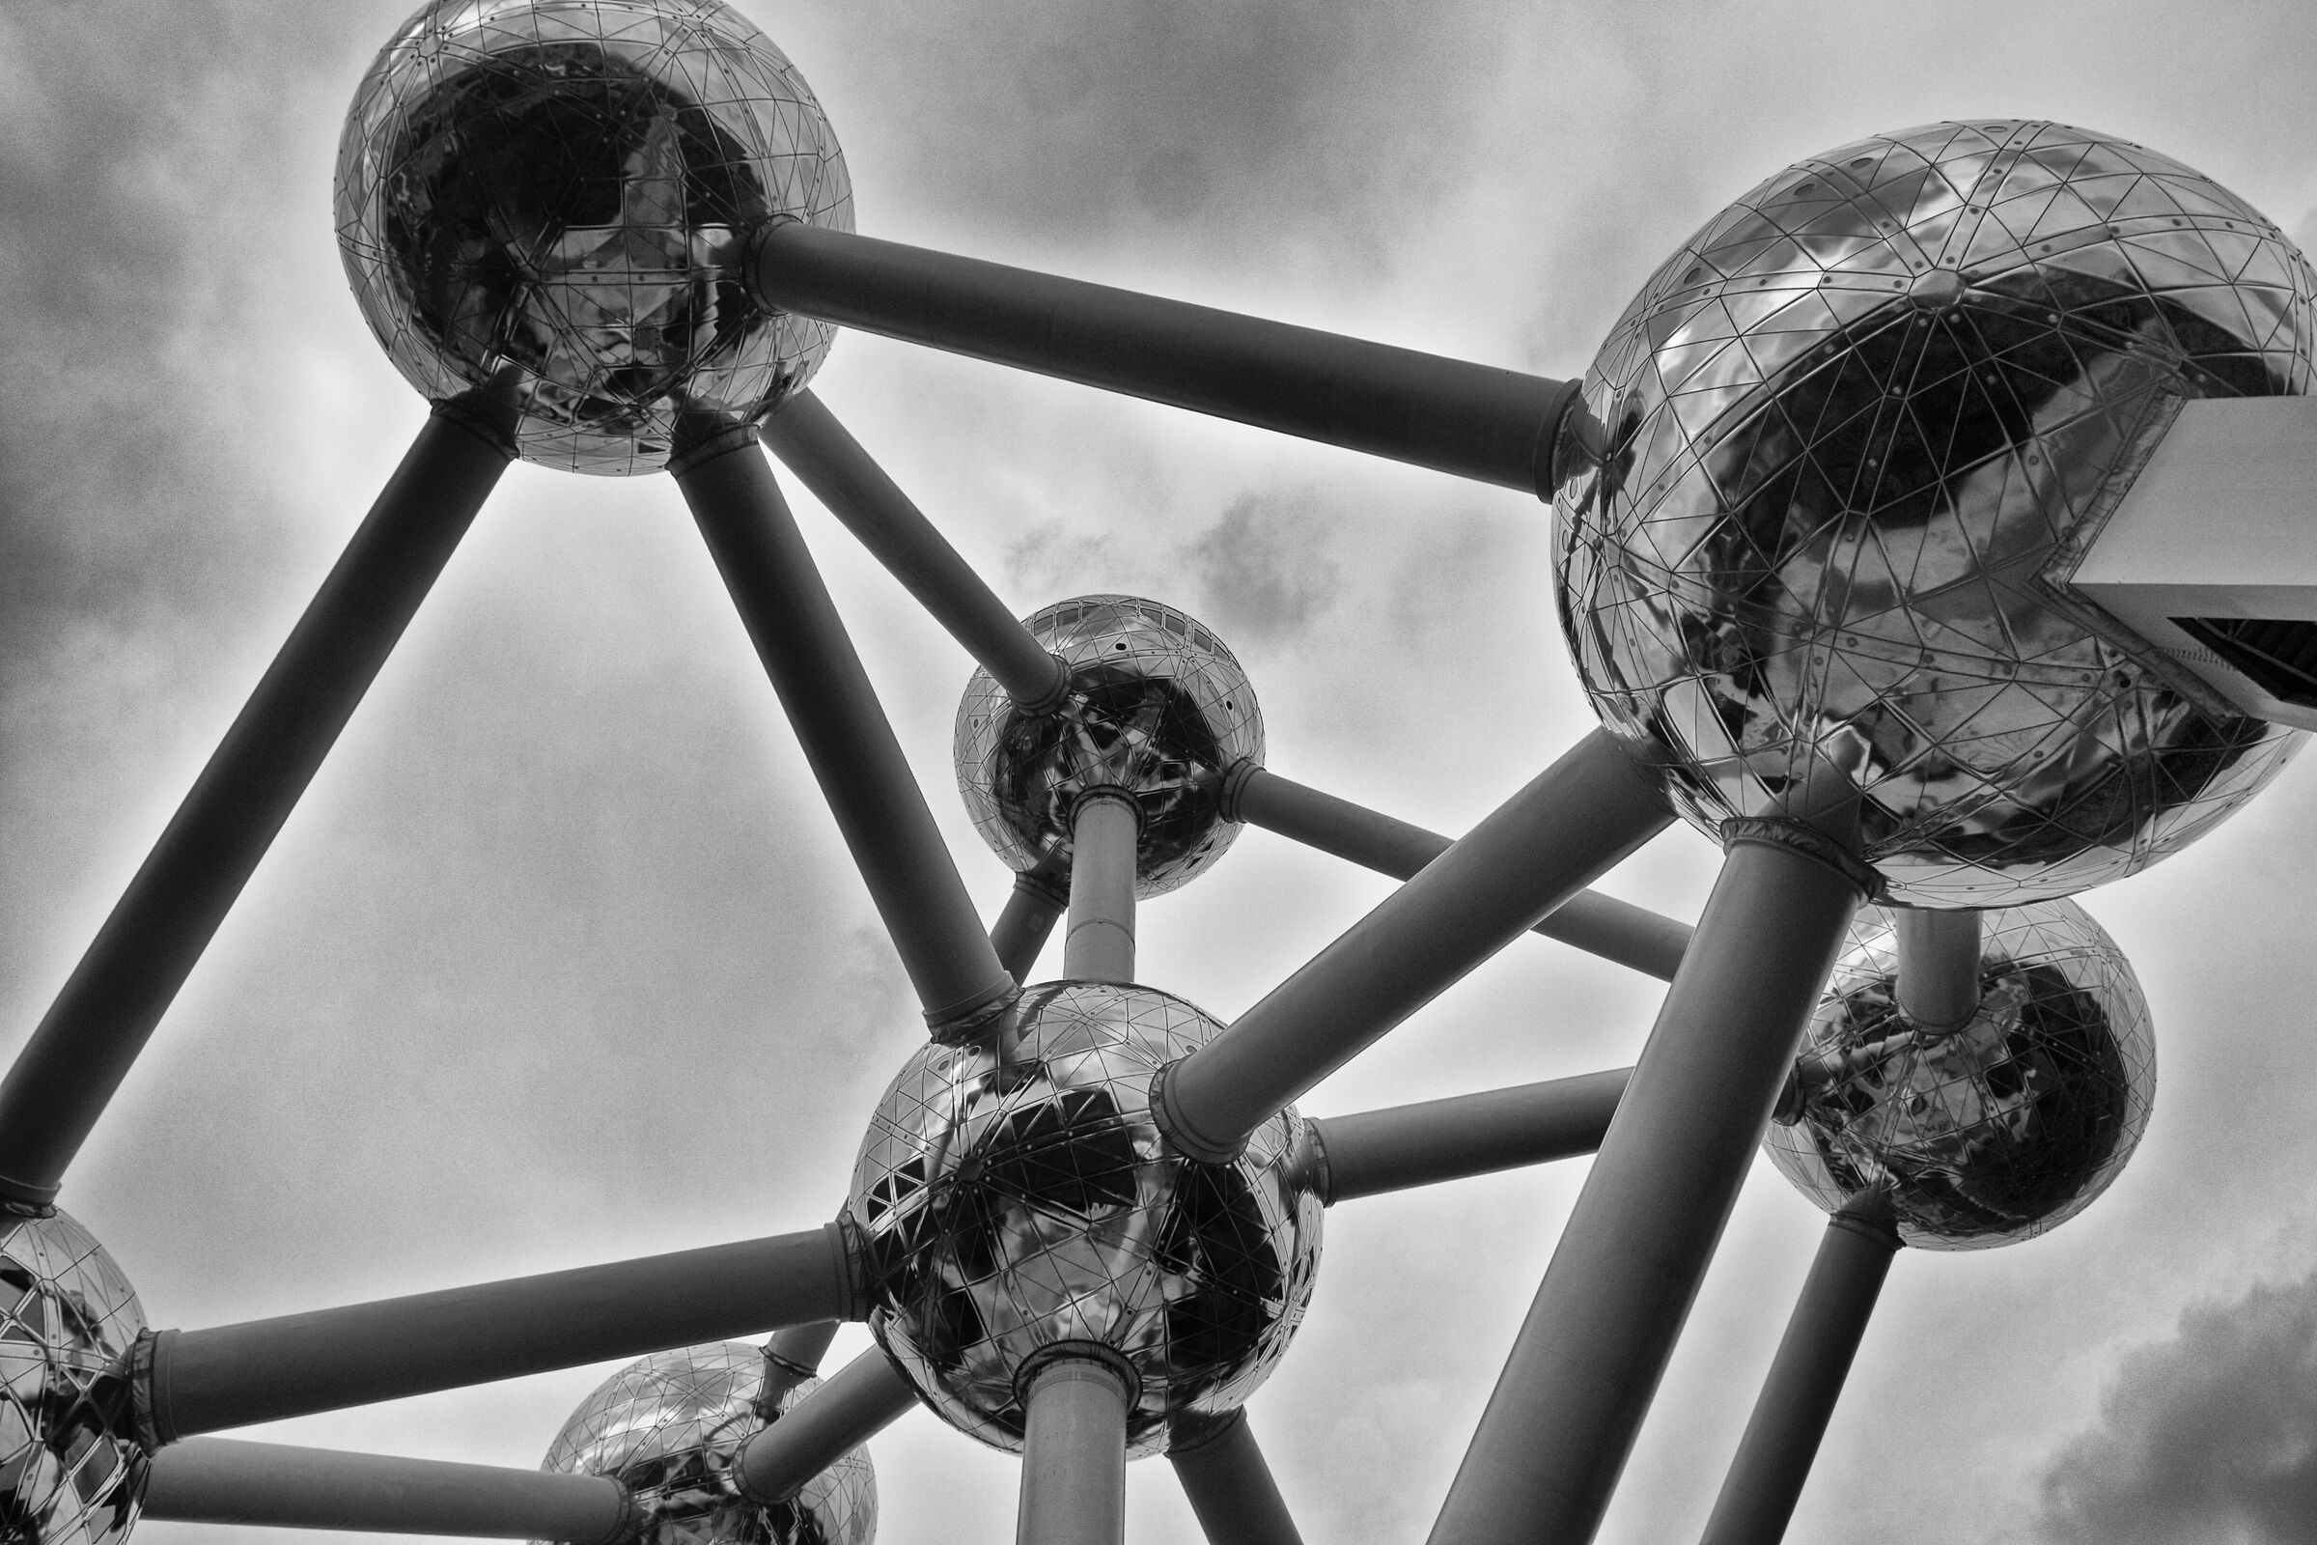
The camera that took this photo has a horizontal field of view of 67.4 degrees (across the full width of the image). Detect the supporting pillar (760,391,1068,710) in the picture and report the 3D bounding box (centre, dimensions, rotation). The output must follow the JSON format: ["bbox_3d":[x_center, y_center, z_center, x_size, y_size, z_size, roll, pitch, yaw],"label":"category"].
[{"bbox_3d":[-11.428,-10.575,82.530,3.000,3.000,28.300,-25,-32,12],"label":"supporting pillar"}]

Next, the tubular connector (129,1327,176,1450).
[{"bbox_3d":[-32.500,19.900,56.200,1.100,3.750,3.750,-5,-62,-20],"label":"tubular connector"}]

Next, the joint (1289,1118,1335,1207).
[{"bbox_3d":[5.950,15.600,69.700,1.200,3.700,3.700,-6,-62,-19],"label":"joint"}]

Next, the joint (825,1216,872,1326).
[{"bbox_3d":[-11.380,18.200,63.700,1.200,3.750,3.750,-5,-62,-20],"label":"joint"}]

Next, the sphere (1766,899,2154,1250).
[{"bbox_3d":[35.748,12.692,80.148,18.000,18.000,18.000,-34,-68,16],"label":"sphere"}]

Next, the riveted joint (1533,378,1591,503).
[{"bbox_3d":[10.850,-8.650,45.700,0.900,3.300,3.300,20,-60,28],"label":"riveted joint"}]

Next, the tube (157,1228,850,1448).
[{"bbox_3d":[-21.920,19.050,59.950,22.800,3.500,3.500,-5,-62,-20],"label":"tube"}]

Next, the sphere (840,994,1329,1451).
[{"bbox_3d":[-2.696,17.020,66.747,18.000,18.000,18.000,3,-63,-2],"label":"sphere"}]

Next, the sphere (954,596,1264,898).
[{"bbox_3d":[-2.761,-1.287,101.703,18.000,18.000,18.000,3,-63,-2],"label":"sphere"}]

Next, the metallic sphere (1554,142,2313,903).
[{"bbox_3d":[18.510,-5.826,41.366,18.000,18.000,18.000,0,-63,0],"label":"metallic sphere"}]

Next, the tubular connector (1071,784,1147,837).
[{"bbox_3d":[-2.750,2.750,93.800,4.100,1.000,4.100,0,-62,0],"label":"tubular connector"}]

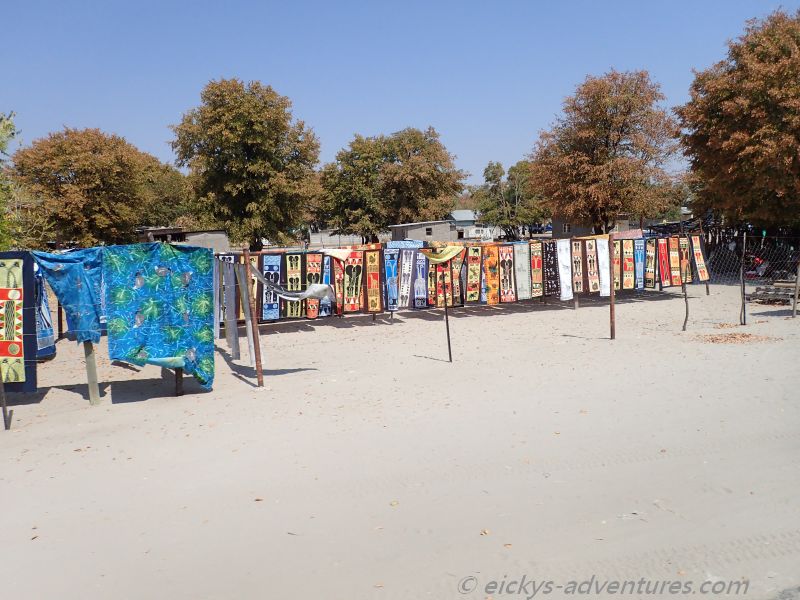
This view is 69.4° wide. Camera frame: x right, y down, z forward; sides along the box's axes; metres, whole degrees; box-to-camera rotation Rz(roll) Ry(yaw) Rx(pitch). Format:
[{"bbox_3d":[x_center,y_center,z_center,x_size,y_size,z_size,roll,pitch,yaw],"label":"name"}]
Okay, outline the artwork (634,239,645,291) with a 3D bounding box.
[{"bbox_3d":[6.756,-1.001,16.300,0.360,1.467,0.050,-5,7,-21],"label":"artwork"}]

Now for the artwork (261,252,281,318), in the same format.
[{"bbox_3d":[-2.925,-0.277,13.075,0.477,1.507,0.050,-5,7,-19],"label":"artwork"}]

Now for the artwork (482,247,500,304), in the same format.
[{"bbox_3d":[2.367,-0.660,14.948,0.524,1.555,0.050,-5,7,-19],"label":"artwork"}]

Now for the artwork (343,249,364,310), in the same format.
[{"bbox_3d":[-1.104,-0.439,13.716,0.530,1.473,0.050,-5,7,-19],"label":"artwork"}]

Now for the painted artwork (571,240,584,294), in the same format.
[{"bbox_3d":[4.731,-0.866,15.400,0.420,1.439,0.050,-5,7,-21],"label":"painted artwork"}]

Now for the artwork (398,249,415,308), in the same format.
[{"bbox_3d":[0.150,-0.497,13.356,0.410,1.400,0.100,-4,8,-21],"label":"artwork"}]

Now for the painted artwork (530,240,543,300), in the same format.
[{"bbox_3d":[3.462,-0.774,14.656,0.390,1.450,0.100,-4,8,-21],"label":"painted artwork"}]

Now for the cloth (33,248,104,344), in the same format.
[{"bbox_3d":[-4.073,-0.043,7.100,0.730,1.150,0.150,-5,8,-26],"label":"cloth"}]

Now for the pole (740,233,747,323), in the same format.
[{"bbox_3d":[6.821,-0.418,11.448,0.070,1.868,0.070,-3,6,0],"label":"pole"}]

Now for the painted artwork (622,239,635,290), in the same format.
[{"bbox_3d":[6.407,-0.995,16.200,0.420,1.458,0.050,-5,7,-21],"label":"painted artwork"}]

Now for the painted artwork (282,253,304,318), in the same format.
[{"bbox_3d":[-2.285,-0.311,12.398,0.470,1.420,0.100,-4,8,-21],"label":"painted artwork"}]

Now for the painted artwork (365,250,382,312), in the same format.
[{"bbox_3d":[-0.619,-0.456,13.500,0.400,1.495,0.050,-5,7,-21],"label":"painted artwork"}]

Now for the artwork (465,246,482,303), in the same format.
[{"bbox_3d":[1.781,-0.618,13.998,0.480,1.380,0.100,-4,8,-21],"label":"artwork"}]

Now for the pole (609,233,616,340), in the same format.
[{"bbox_3d":[3.815,-0.236,10.385,0.085,1.924,0.085,-3,7,0],"label":"pole"}]

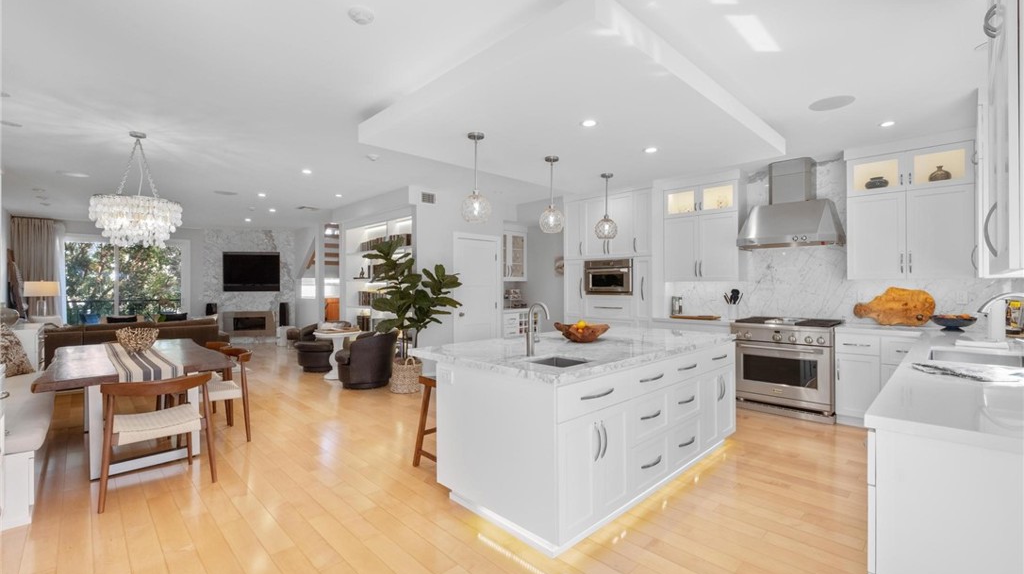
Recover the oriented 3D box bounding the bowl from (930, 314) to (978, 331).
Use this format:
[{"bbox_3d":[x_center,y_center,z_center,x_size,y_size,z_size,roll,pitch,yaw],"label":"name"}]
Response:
[{"bbox_3d":[3.893,0.321,3.750,0.275,0.120,0.275,0,0,-44],"label":"bowl"}]

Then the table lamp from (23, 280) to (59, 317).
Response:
[{"bbox_3d":[-8.382,0.199,7.597,0.330,0.650,0.430,0,0,45],"label":"table lamp"}]

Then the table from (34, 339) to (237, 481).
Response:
[{"bbox_3d":[-3.135,0.942,3.561,1.000,0.760,2.120,0,0,-44],"label":"table"}]

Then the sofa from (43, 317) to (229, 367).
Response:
[{"bbox_3d":[-5.490,0.910,6.203,0.950,0.820,2.200,0,0,45],"label":"sofa"}]

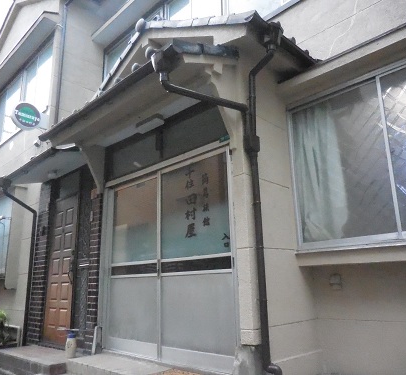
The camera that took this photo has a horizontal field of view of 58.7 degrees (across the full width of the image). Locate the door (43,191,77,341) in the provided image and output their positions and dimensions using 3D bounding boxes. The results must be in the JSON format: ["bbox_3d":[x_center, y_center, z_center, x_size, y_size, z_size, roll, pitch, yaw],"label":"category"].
[{"bbox_3d":[-1.955,1.126,5.042,0.735,1.979,0.050,-15,-19,42],"label":"door"}]

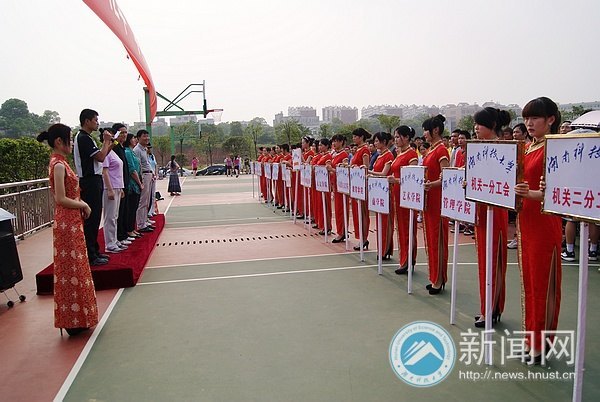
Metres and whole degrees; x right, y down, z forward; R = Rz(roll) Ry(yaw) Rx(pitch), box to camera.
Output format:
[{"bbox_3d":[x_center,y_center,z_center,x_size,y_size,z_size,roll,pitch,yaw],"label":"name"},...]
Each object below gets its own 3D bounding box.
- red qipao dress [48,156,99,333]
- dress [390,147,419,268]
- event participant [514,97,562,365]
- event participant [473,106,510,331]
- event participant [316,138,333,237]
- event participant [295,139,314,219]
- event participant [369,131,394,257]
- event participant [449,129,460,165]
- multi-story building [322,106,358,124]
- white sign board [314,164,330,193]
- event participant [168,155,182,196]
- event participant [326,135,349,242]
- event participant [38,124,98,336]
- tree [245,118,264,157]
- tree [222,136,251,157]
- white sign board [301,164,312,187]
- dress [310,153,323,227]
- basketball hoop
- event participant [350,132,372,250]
[{"bbox_3d":[-1.792,0.337,3.934,0.370,1.400,0.420,-3,5,-15],"label":"red qipao dress"},{"bbox_3d":[1.238,0.078,5.859,0.280,1.430,0.390,-3,5,-15],"label":"dress"},{"bbox_3d":[1.548,0.200,3.263,0.360,1.720,0.430,-3,5,-15],"label":"event participant"},{"bbox_3d":[1.515,0.136,3.980,0.350,1.730,0.430,-3,5,-15],"label":"event participant"},{"bbox_3d":[0.445,-0.264,9.100,0.360,1.730,0.440,-4,5,-20],"label":"event participant"},{"bbox_3d":[0.089,-0.471,10.627,0.380,1.740,0.440,-3,5,-18],"label":"event participant"},{"bbox_3d":[1.096,-0.069,6.650,0.360,1.690,0.440,-4,5,-20],"label":"event participant"},{"bbox_3d":[2.669,-0.365,8.638,0.300,1.730,0.470,-3,5,-18],"label":"event participant"},{"bbox_3d":[30.737,-64.510,380.000,27.000,16.000,15.000,0,5,11],"label":"multi-story building"},{"bbox_3d":[0.337,-0.355,8.000,0.050,0.410,0.560,-4,5,-18],"label":"white sign board"},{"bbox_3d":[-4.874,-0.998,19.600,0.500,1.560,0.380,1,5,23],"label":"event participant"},{"bbox_3d":[0.635,-0.208,8.160,0.360,1.720,0.430,-3,5,-15],"label":"event participant"},{"bbox_3d":[-1.812,0.235,3.927,0.460,1.650,0.440,-3,5,-15],"label":"event participant"},{"bbox_3d":[-4.544,-5.842,50.000,2.100,4.800,2.100,-3,5,-12],"label":"tree"},{"bbox_3d":[-8.624,-6.383,68.000,3.800,4.700,3.800,-2,5,0],"label":"tree"},{"bbox_3d":[0.126,-0.466,9.250,0.030,0.430,0.560,-3,5,-19],"label":"white sign board"},{"bbox_3d":[0.358,-0.223,9.950,0.270,1.430,0.400,-4,5,-20],"label":"dress"},{"bbox_3d":[-2.734,-2.766,16.200,0.580,0.440,0.460,-3,5,-12],"label":"basketball hoop"},{"bbox_3d":[0.877,-0.179,7.232,0.330,1.720,0.430,-3,5,-18],"label":"event participant"}]

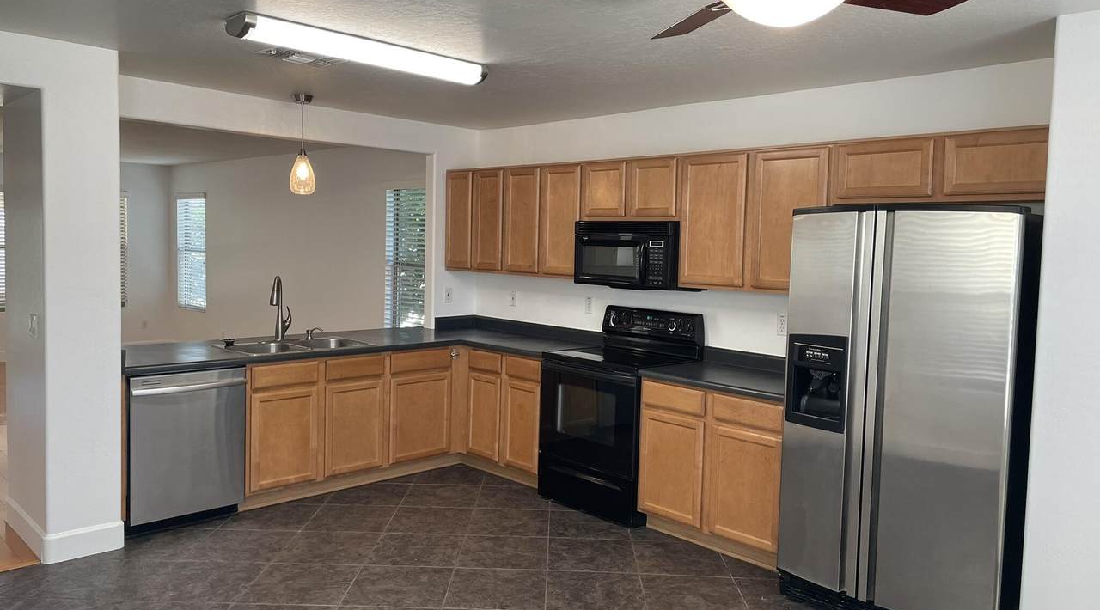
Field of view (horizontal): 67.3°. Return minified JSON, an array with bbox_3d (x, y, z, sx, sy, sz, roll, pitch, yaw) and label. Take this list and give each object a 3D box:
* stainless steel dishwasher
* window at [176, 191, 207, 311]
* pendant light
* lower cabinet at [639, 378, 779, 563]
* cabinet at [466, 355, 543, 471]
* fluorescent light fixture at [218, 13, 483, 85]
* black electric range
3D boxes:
[{"bbox_3d":[-2.119,0.742,4.635,0.605,0.820,0.620,-3,6,-44],"label":"stainless steel dishwasher"},{"bbox_3d":[-4.648,-0.682,10.675,0.060,1.500,0.950,-3,6,-44],"label":"window"},{"bbox_3d":[-1.542,-0.999,5.149,0.160,0.606,0.160,-3,6,-44],"label":"pendant light"},{"bbox_3d":[1.024,0.808,4.503,0.610,0.780,0.910,-3,6,-44],"label":"lower cabinet"},{"bbox_3d":[-0.116,0.690,5.669,0.610,0.780,0.770,-3,6,-44],"label":"cabinet"},{"bbox_3d":[-0.824,-1.137,3.743,1.235,0.083,0.217,-3,6,-44],"label":"fluorescent light fixture"},{"bbox_3d":[0.415,0.632,5.060,0.675,1.195,0.770,-3,6,-44],"label":"black electric range"}]

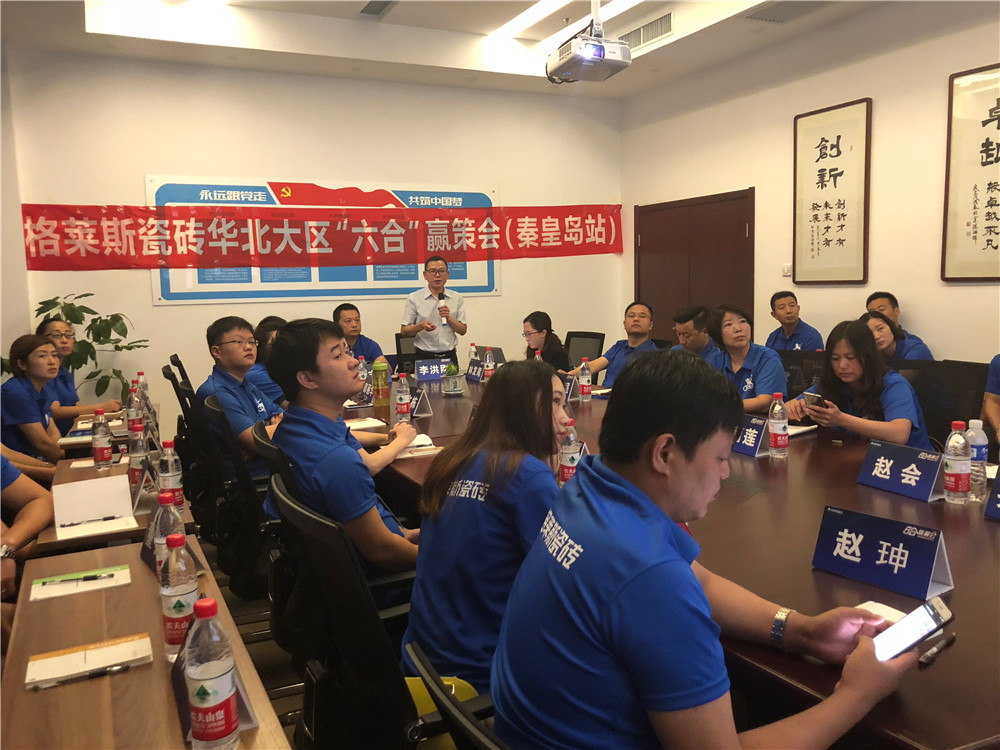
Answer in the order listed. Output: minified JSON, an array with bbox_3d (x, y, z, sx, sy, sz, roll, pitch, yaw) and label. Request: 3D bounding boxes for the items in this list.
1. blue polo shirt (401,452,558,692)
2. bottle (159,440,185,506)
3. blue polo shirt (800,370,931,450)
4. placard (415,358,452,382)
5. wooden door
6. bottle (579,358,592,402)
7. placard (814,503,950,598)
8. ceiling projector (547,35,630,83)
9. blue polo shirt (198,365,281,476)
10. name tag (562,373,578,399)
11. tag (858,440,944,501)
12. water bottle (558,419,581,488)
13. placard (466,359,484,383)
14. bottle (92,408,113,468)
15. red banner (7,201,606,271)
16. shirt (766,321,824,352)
[{"bbox_3d":[-0.029,0.447,1.850,0.350,0.570,0.450,-6,8,-36],"label":"blue polo shirt"},{"bbox_3d":[-0.959,0.306,2.375,0.066,0.228,0.066,-5,7,-25],"label":"bottle"},{"bbox_3d":[1.494,0.176,3.280,0.330,0.530,0.470,-7,9,-42],"label":"blue polo shirt"},{"bbox_3d":[-0.453,-0.037,5.551,0.253,0.131,0.103,-4,7,-21],"label":"placard"},{"bbox_3d":[1.781,-0.585,7.606,0.080,2.120,1.720,-5,7,-25],"label":"wooden door"},{"bbox_3d":[0.468,0.024,4.407,0.067,0.228,0.067,-1,6,0],"label":"bottle"},{"bbox_3d":[0.816,0.369,1.736,0.107,0.131,0.253,-6,8,-36],"label":"placard"},{"bbox_3d":[0.434,-1.515,3.890,0.305,0.095,0.265,-3,2,-24],"label":"ceiling projector"},{"bbox_3d":[-1.180,0.250,3.650,0.330,0.570,0.460,0,7,8],"label":"blue polo shirt"},{"bbox_3d":[0.360,0.060,4.548,0.103,0.131,0.253,-5,7,-28],"label":"name tag"},{"bbox_3d":[1.210,0.280,2.417,0.105,0.129,0.250,-4,7,-23],"label":"tag"},{"bbox_3d":[0.216,0.249,2.474,0.067,0.228,0.067,-1,6,0],"label":"water bottle"},{"bbox_3d":[-0.139,-0.024,5.344,0.105,0.129,0.250,-4,7,-21],"label":"placard"},{"bbox_3d":[-1.486,0.240,3.022,0.066,0.228,0.066,-5,7,-25],"label":"bottle"},{"bbox_3d":[-1.121,-1.223,6.982,5.181,0.495,0.030,-5,8,-25],"label":"red banner"},{"bbox_3d":[1.984,-0.065,5.522,0.290,0.620,0.470,-7,9,-42],"label":"shirt"}]

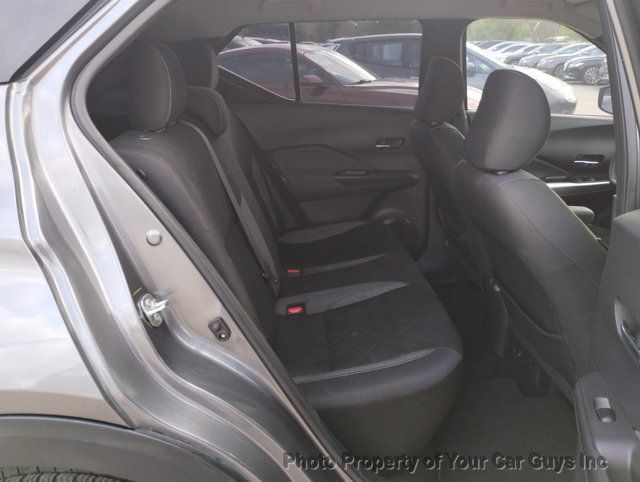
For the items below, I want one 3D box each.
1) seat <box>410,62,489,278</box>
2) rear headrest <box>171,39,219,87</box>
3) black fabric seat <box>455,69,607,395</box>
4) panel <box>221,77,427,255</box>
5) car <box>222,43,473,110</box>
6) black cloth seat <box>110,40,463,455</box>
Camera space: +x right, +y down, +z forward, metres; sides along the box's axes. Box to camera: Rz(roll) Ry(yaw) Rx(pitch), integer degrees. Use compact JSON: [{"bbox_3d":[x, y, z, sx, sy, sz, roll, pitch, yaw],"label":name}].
[{"bbox_3d":[0.730,-0.216,2.086,0.858,0.975,0.507,-1,21,-4],"label":"seat"},{"bbox_3d":[-0.416,-0.616,1.859,0.137,0.214,0.254,-1,21,-4],"label":"rear headrest"},{"bbox_3d":[0.776,0.026,1.460,0.858,0.975,0.507,-1,21,-4],"label":"black fabric seat"},{"bbox_3d":[0.010,-0.299,2.316,0.956,0.819,0.156,-1,21,-4],"label":"panel"},{"bbox_3d":[-0.295,-1.599,6.077,4.700,1.440,1.820,6,22,15],"label":"car"},{"bbox_3d":[-0.064,-0.100,1.706,0.897,1.043,1.248,-1,21,-4],"label":"black cloth seat"}]

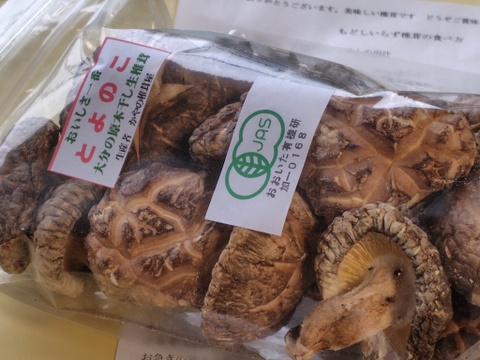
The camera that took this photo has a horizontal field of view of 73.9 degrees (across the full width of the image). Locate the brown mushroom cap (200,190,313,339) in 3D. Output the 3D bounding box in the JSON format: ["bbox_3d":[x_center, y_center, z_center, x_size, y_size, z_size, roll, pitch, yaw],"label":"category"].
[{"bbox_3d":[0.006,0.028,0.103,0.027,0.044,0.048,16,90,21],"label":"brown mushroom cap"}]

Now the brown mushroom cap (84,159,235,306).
[{"bbox_3d":[-0.027,0.018,0.105,0.047,0.028,0.047,0,78,-11],"label":"brown mushroom cap"}]

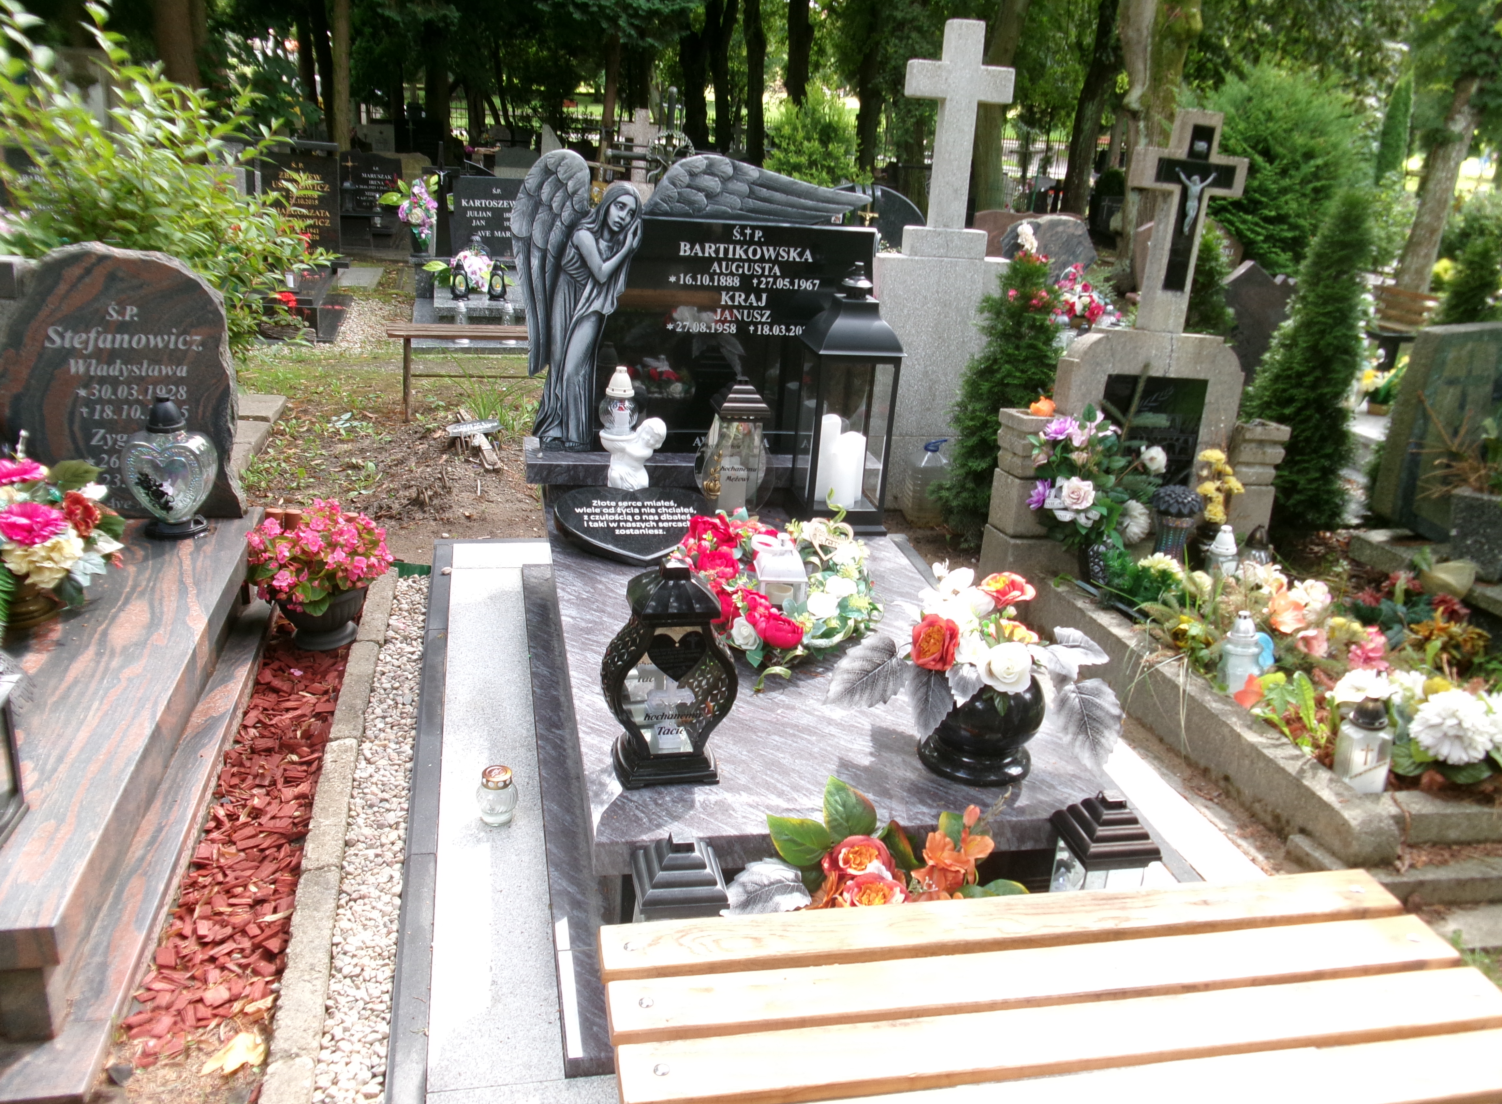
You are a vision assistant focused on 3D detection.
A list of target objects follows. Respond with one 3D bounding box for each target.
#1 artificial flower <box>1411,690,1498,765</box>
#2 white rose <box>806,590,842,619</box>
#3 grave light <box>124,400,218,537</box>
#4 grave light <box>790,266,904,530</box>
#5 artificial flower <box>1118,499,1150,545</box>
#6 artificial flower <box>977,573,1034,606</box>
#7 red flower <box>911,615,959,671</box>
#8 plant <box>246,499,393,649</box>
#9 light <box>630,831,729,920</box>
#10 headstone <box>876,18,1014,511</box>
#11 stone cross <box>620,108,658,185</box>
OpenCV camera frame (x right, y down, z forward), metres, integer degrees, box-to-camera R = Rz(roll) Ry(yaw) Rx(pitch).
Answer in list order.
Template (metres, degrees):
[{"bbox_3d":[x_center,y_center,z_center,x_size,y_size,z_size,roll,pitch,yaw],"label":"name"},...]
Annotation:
[{"bbox_3d":[1.455,0.362,2.509,0.172,0.145,0.155,7,21,6],"label":"artificial flower"},{"bbox_3d":[0.155,0.115,2.606,0.068,0.052,0.065,0,21,-13],"label":"white rose"},{"bbox_3d":[-1.420,-0.209,2.970,0.215,0.333,0.120,2,21,-7],"label":"grave light"},{"bbox_3d":[0.256,-0.415,3.256,0.238,0.706,0.238,0,20,-12],"label":"grave light"},{"bbox_3d":[1.068,-0.086,3.376,0.085,0.115,0.100,7,21,6],"label":"artificial flower"},{"bbox_3d":[0.442,0.064,2.096,0.095,0.060,0.088,7,20,6],"label":"artificial flower"},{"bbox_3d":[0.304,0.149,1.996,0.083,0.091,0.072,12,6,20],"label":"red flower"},{"bbox_3d":[-1.100,0.056,3.101,0.370,0.362,0.360,0,21,-13],"label":"plant"},{"bbox_3d":[-0.112,0.560,1.823,0.128,0.330,0.128,0,21,-13],"label":"light"},{"bbox_3d":[0.660,-0.956,4.234,0.486,1.652,0.176,0,20,-12],"label":"headstone"},{"bbox_3d":[-1.073,-3.880,11.628,0.388,0.697,0.135,0,20,-12],"label":"stone cross"}]

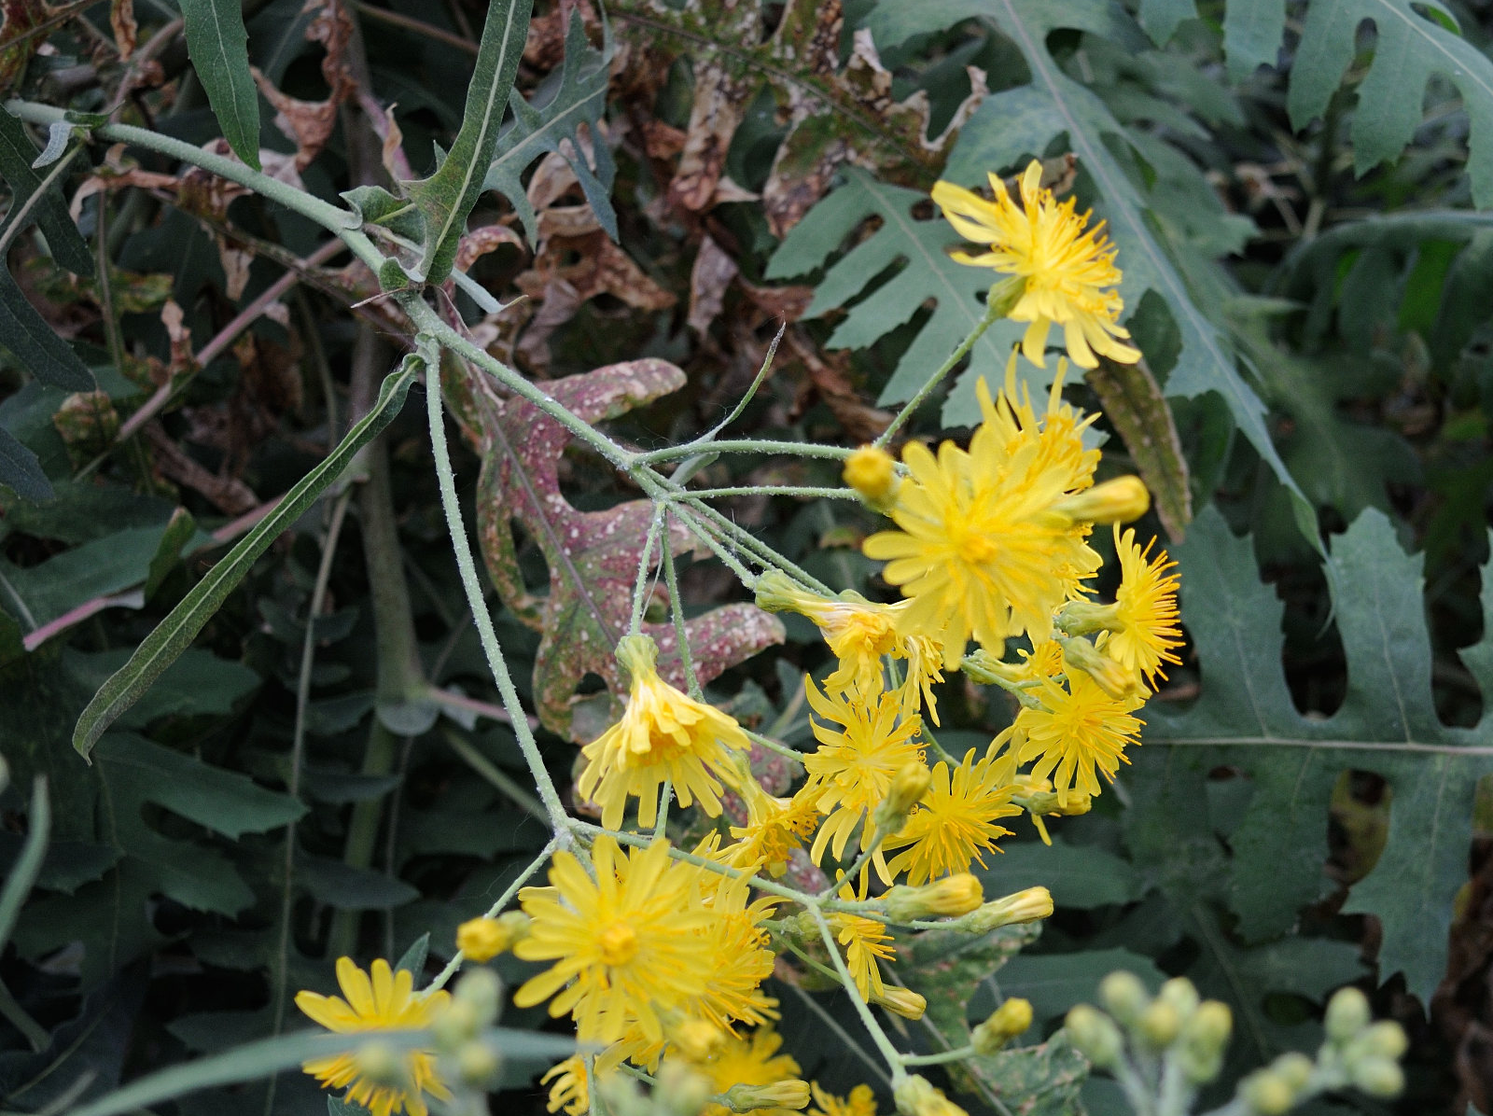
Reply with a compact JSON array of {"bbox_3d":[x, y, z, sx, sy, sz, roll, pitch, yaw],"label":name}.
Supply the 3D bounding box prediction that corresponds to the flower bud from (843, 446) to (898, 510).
[{"bbox_3d":[0.019,-0.012,0.187,0.008,0.015,0.008,-29,63,0],"label":"flower bud"}]

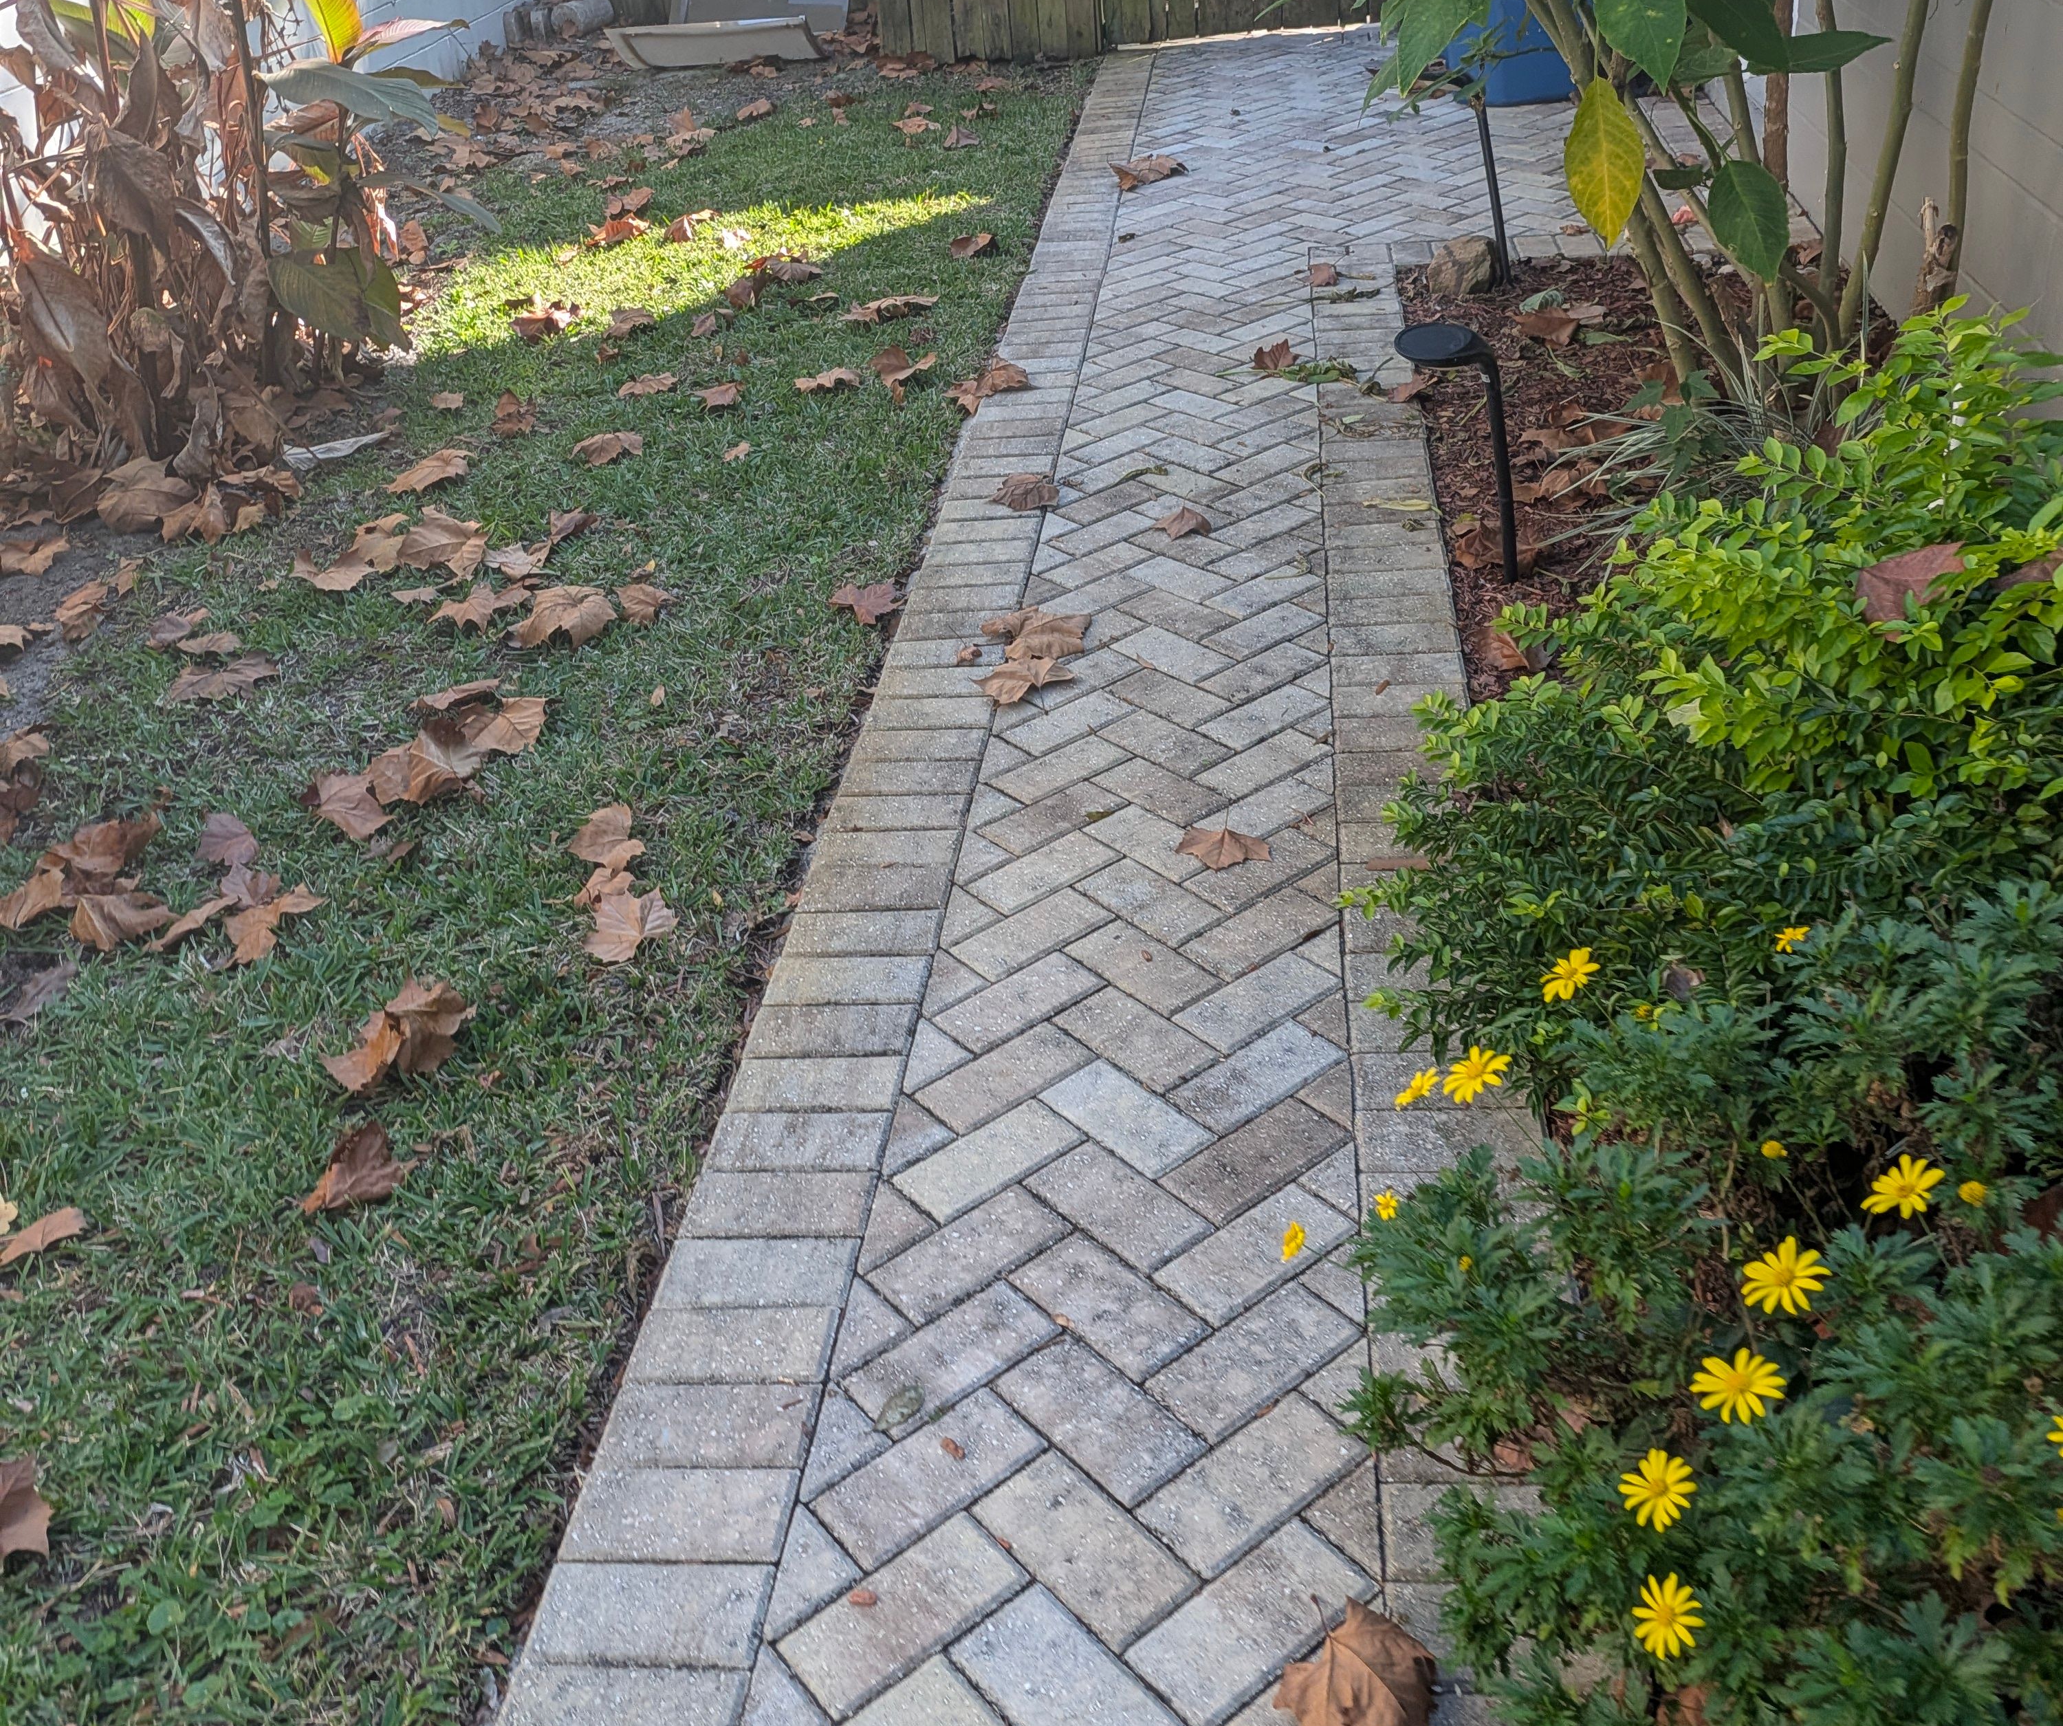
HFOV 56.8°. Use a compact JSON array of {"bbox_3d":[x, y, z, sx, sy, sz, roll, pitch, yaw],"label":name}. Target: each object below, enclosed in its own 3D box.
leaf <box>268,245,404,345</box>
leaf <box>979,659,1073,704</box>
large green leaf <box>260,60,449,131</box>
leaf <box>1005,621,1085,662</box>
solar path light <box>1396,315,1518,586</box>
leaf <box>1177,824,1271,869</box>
[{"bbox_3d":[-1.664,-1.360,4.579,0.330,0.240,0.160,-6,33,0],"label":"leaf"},{"bbox_3d":[-0.015,-0.290,3.026,0.150,0.036,0.130,16,39,30],"label":"leaf"},{"bbox_3d":[-1.568,-1.755,4.370,0.450,0.100,0.150,18,36,5],"label":"large green leaf"},{"bbox_3d":[0.033,-0.373,3.143,0.140,0.040,0.120,-6,33,0],"label":"leaf"},{"bbox_3d":[0.692,-0.639,3.092,0.158,0.450,0.120,-2,40,18],"label":"solar path light"},{"bbox_3d":[0.256,-0.021,2.566,0.135,0.034,0.100,2,34,12],"label":"leaf"}]

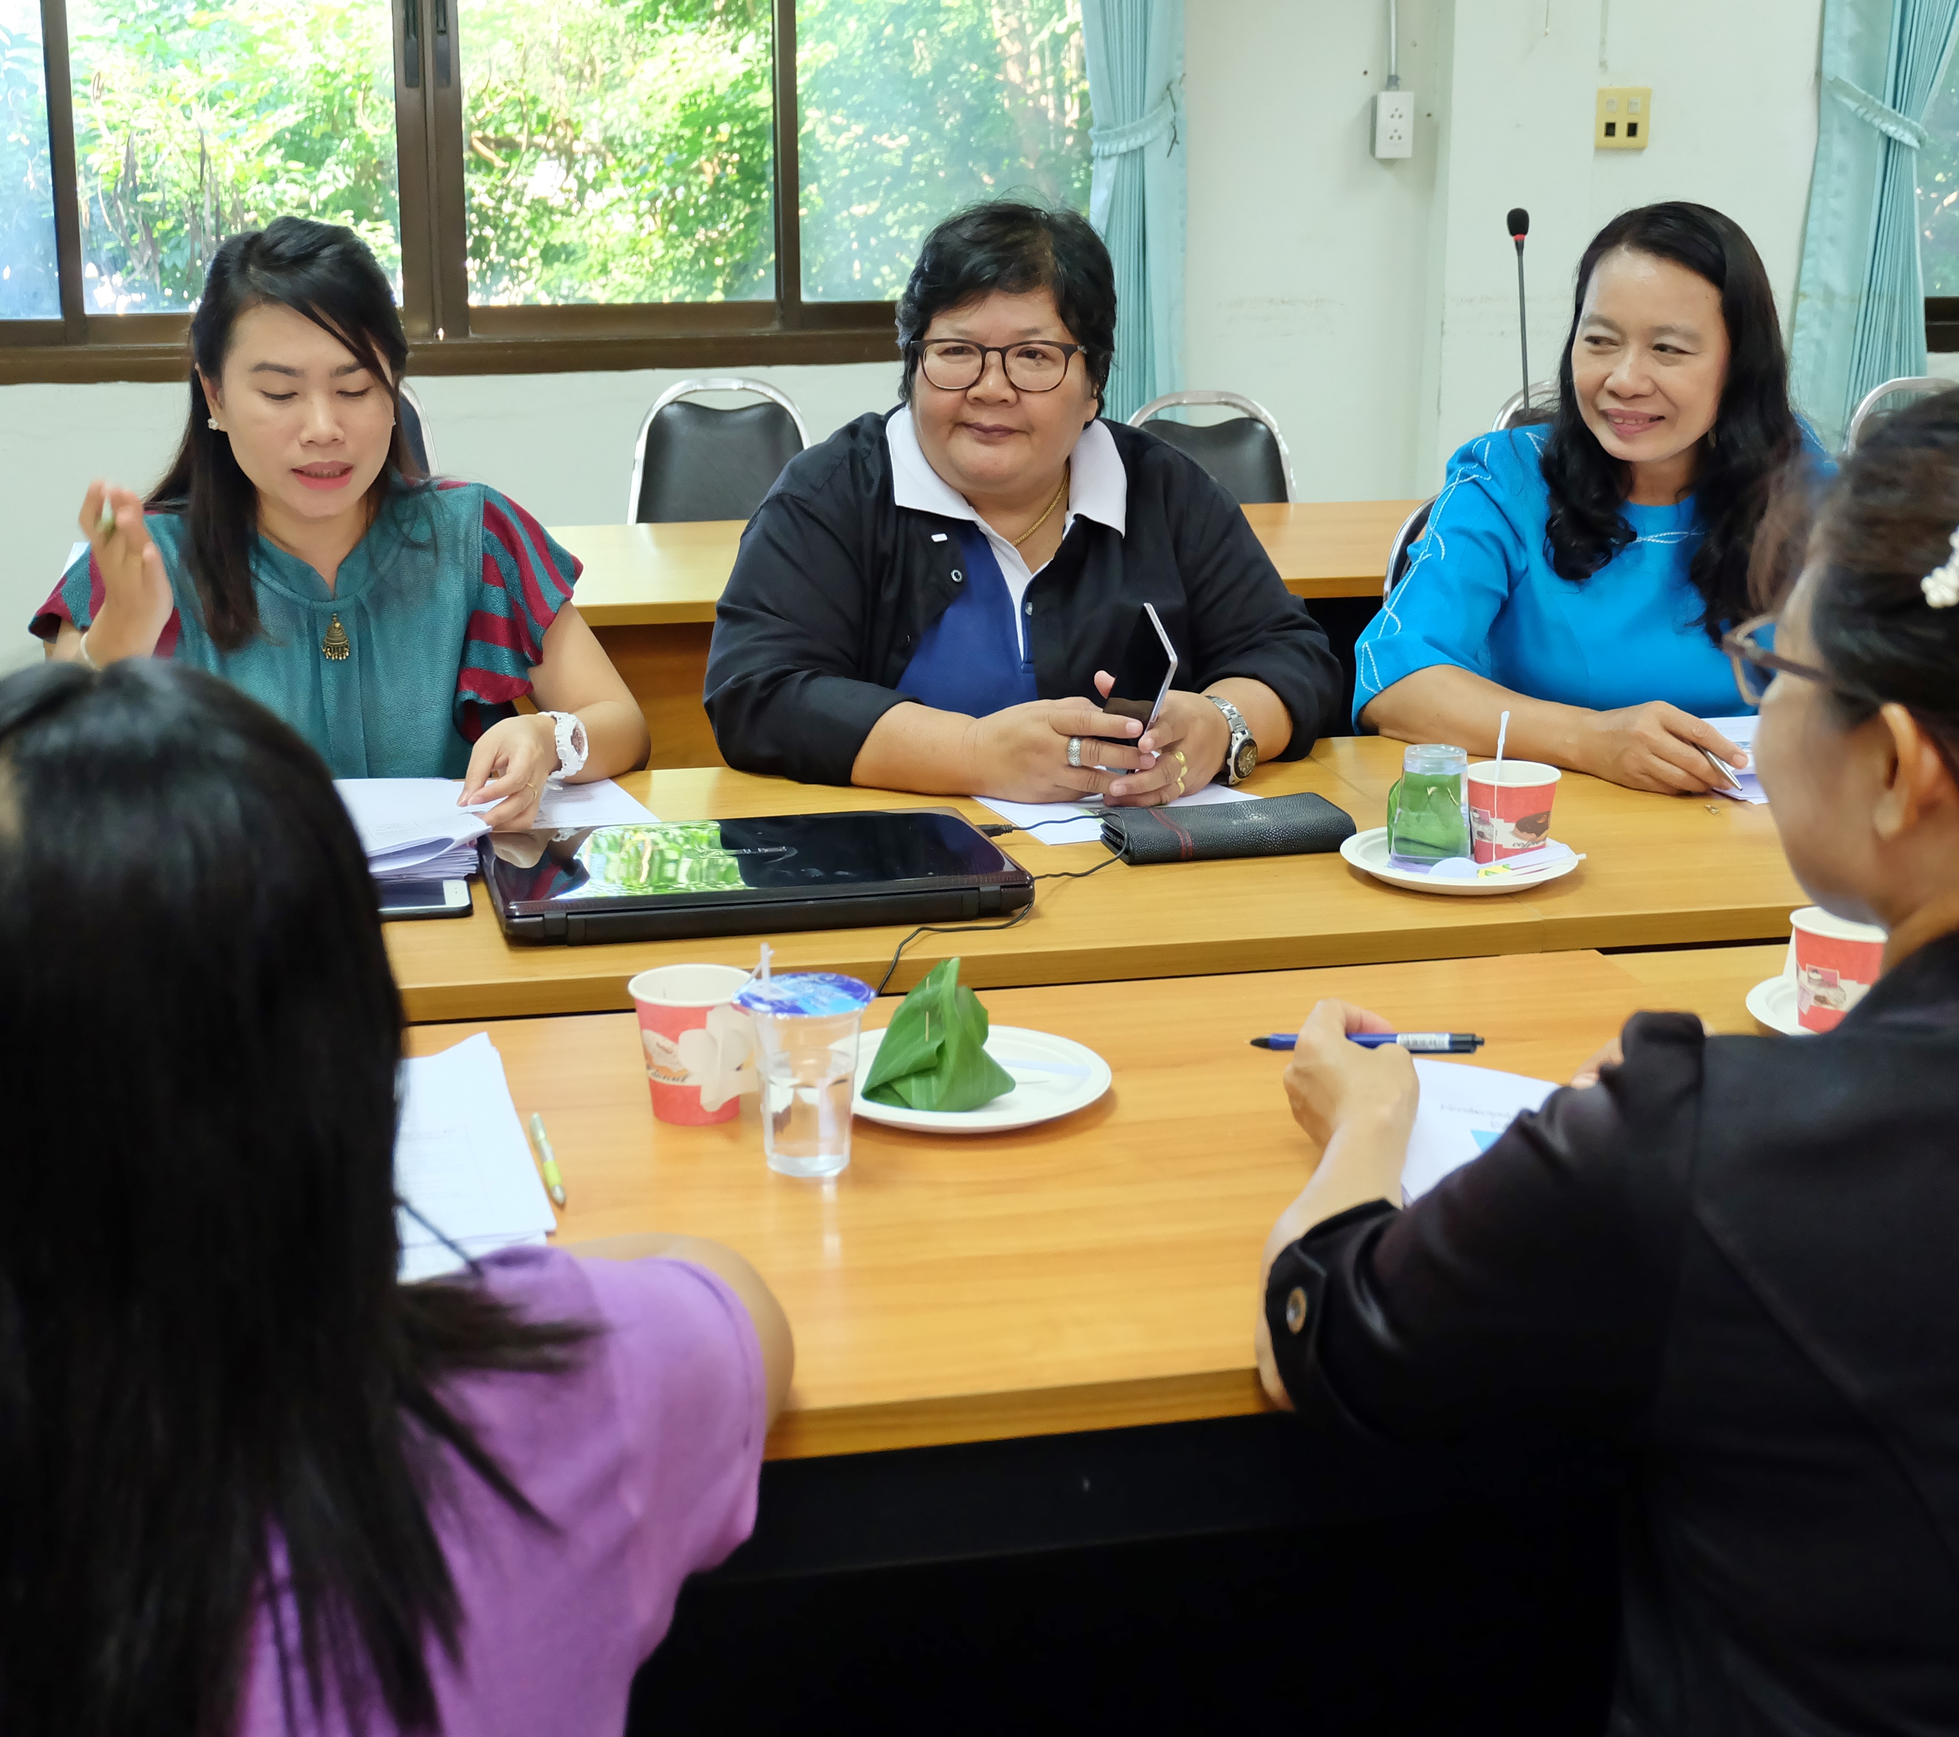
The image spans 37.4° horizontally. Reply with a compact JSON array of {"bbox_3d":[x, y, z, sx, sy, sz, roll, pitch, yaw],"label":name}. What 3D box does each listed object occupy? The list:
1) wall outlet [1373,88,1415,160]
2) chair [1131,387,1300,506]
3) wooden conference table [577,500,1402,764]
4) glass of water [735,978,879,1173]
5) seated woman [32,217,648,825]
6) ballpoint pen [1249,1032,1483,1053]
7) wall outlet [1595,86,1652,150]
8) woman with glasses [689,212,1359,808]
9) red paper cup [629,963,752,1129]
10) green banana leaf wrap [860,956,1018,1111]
[{"bbox_3d":[0.761,-1.368,5.329,0.071,0.119,0.040,-3,16,-12],"label":"wall outlet"},{"bbox_3d":[0.391,-0.258,4.328,0.450,0.875,0.540,-3,16,-12],"label":"chair"},{"bbox_3d":[0.044,-0.050,3.806,1.500,0.750,0.600,-3,16,-12],"label":"wooden conference table"},{"bbox_3d":[-0.097,0.119,1.621,0.079,0.099,0.079,-3,16,-12],"label":"glass of water"},{"bbox_3d":[-0.555,0.034,2.616,0.530,1.220,0.620,-3,16,-12],"label":"seated woman"},{"bbox_3d":[0.237,0.109,1.785,0.144,0.013,0.012,0,16,0],"label":"ballpoint pen"},{"bbox_3d":[1.192,-1.390,5.367,0.110,0.111,0.012,-3,16,-12],"label":"wall outlet"},{"bbox_3d":[0.034,-0.005,2.752,0.610,1.230,0.660,-3,16,-12],"label":"woman with glasses"},{"bbox_3d":[-0.165,0.106,1.702,0.076,0.079,0.075,0,16,0],"label":"red paper cup"},{"bbox_3d":[-0.024,0.092,1.700,0.092,0.084,0.084,-3,16,-12],"label":"green banana leaf wrap"}]

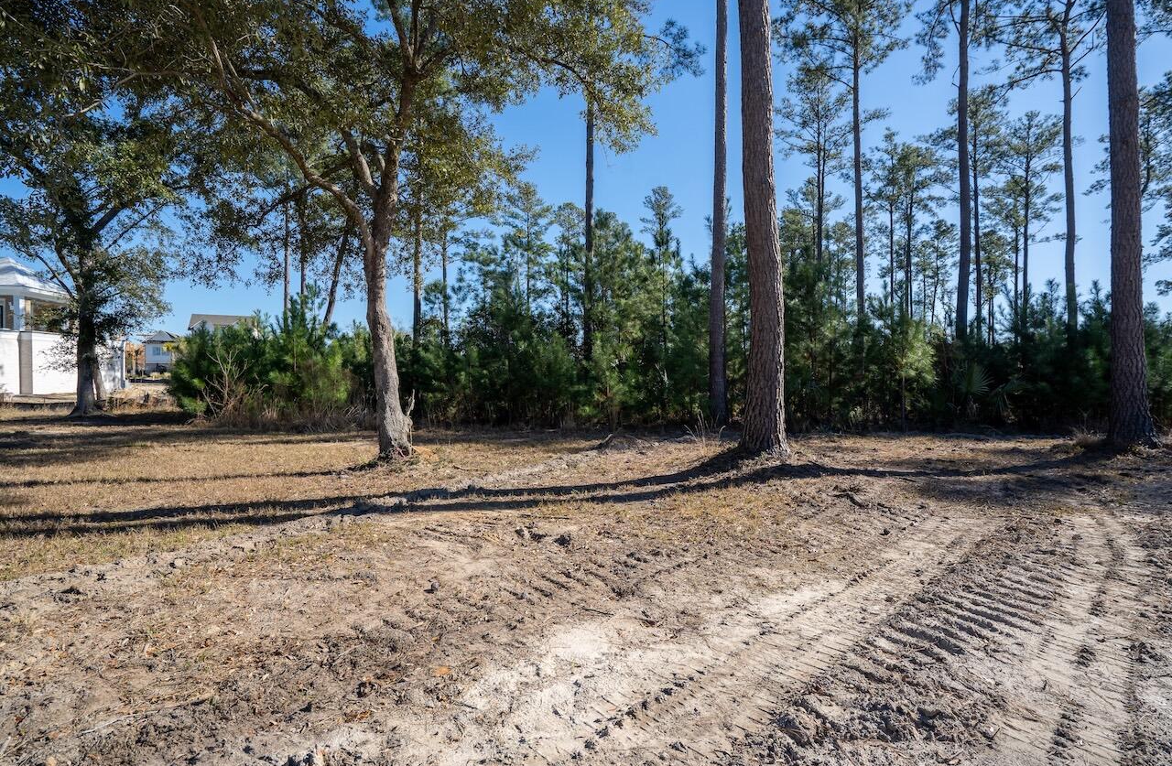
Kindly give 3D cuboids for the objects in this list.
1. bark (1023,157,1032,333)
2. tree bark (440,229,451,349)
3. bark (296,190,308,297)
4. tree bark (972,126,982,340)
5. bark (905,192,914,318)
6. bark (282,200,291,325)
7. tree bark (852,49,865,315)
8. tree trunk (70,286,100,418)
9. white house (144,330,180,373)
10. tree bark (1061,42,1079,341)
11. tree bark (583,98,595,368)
[{"bbox_3d":[23.678,-7.335,28.000,0.280,9.350,0.280,0,0,40],"label":"bark"},{"bbox_3d":[-7.016,-4.662,26.000,0.269,5.850,0.269,-1,0,0],"label":"tree bark"},{"bbox_3d":[-14.102,-6.948,26.000,0.279,5.300,0.279,0,0,0],"label":"bark"},{"bbox_3d":[20.293,-7.785,27.000,0.276,11.010,0.276,0,0,37],"label":"tree bark"},{"bbox_3d":[18.645,-7.331,30.000,0.292,7.280,0.292,-1,0,32],"label":"bark"},{"bbox_3d":[-14.924,-6.034,26.000,0.277,6.220,0.277,0,0,0],"label":"bark"},{"bbox_3d":[12.040,-8.775,23.000,0.324,12.050,0.324,-1,0,28],"label":"tree bark"},{"bbox_3d":[-15.345,-0.928,16.000,0.550,3.990,0.550,0,0,-44],"label":"tree trunk"},{"bbox_3d":[-56.918,-4.184,70.000,6.000,6.200,6.000,0,0,-21],"label":"white house"},{"bbox_3d":[18.530,-7.560,20.000,0.362,11.320,0.362,-1,0,43],"label":"tree bark"},{"bbox_3d":[0.105,-5.837,20.000,0.352,9.990,0.352,1,0,0],"label":"tree bark"}]

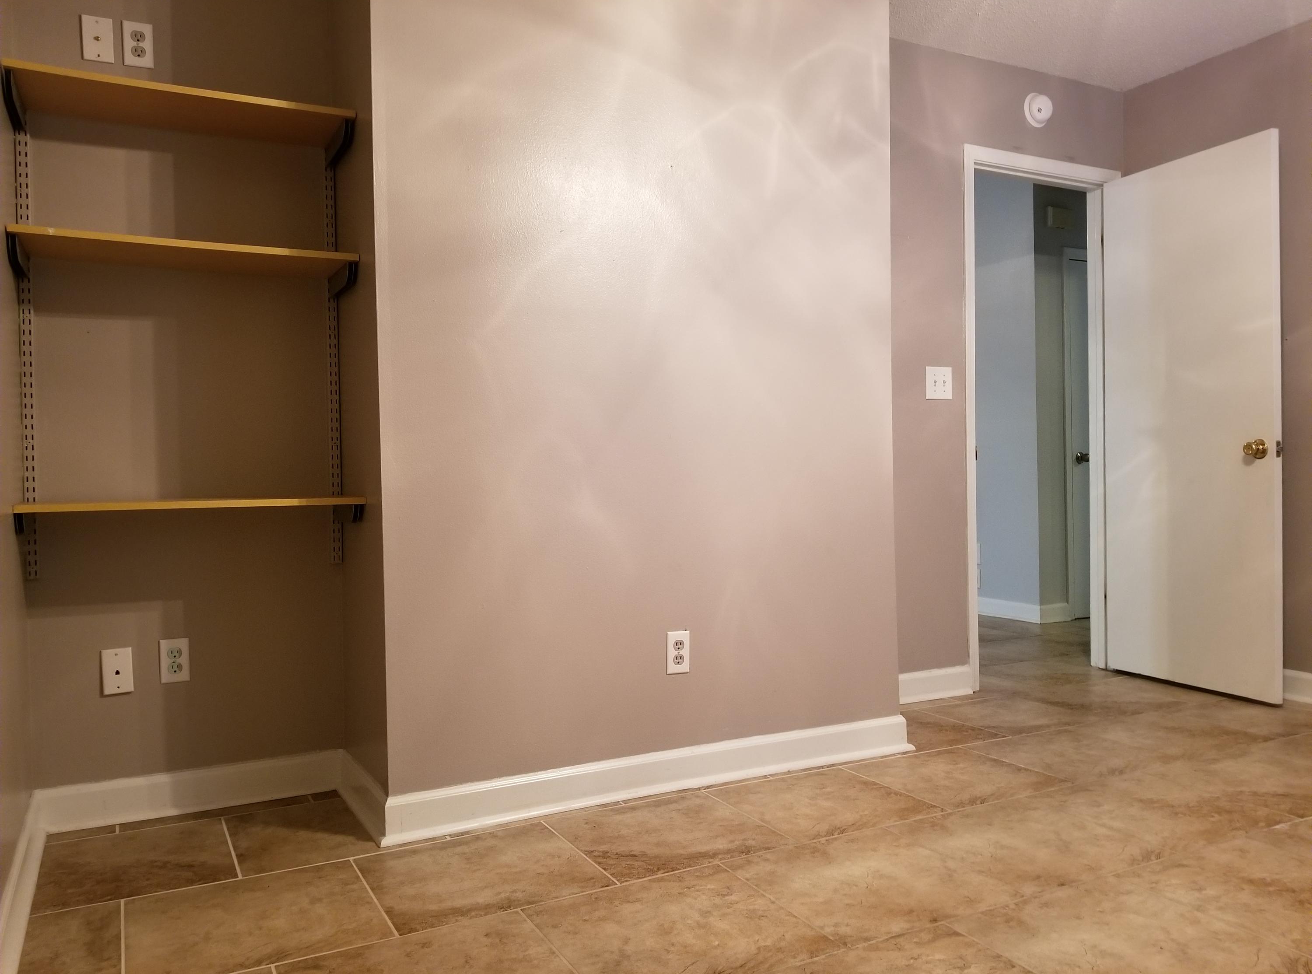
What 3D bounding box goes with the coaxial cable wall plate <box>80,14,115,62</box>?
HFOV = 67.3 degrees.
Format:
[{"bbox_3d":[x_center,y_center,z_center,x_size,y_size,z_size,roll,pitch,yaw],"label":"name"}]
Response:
[{"bbox_3d":[-1.416,-1.136,2.502,0.070,0.114,0.011,-1,1,-27],"label":"coaxial cable wall plate"}]

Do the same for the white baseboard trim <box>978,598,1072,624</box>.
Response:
[{"bbox_3d":[2.143,0.712,5.772,0.254,0.105,0.516,-1,1,-27],"label":"white baseboard trim"}]

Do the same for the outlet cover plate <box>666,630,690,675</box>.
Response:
[{"bbox_3d":[0.062,0.457,2.719,0.070,0.115,0.010,-1,1,-27],"label":"outlet cover plate"}]

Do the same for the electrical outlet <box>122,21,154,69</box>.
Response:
[{"bbox_3d":[-1.336,-1.140,2.543,0.070,0.114,0.010,-1,1,-27],"label":"electrical outlet"}]

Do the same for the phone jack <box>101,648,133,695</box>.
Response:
[{"bbox_3d":[-1.374,0.471,2.515,0.070,0.114,0.009,-1,1,-28],"label":"phone jack"}]

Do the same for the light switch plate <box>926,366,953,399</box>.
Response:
[{"bbox_3d":[1.085,-0.398,3.774,0.125,0.124,0.015,-1,1,-27],"label":"light switch plate"}]

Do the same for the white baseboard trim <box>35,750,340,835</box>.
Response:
[{"bbox_3d":[-1.211,0.804,2.614,0.746,0.108,0.018,-1,1,-27],"label":"white baseboard trim"}]

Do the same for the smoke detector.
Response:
[{"bbox_3d":[1.560,-1.531,3.993,0.134,0.134,0.045,-1,1,-27],"label":"smoke detector"}]

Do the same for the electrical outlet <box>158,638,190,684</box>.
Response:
[{"bbox_3d":[-1.264,0.457,2.589,0.070,0.114,0.010,-1,1,-27],"label":"electrical outlet"}]

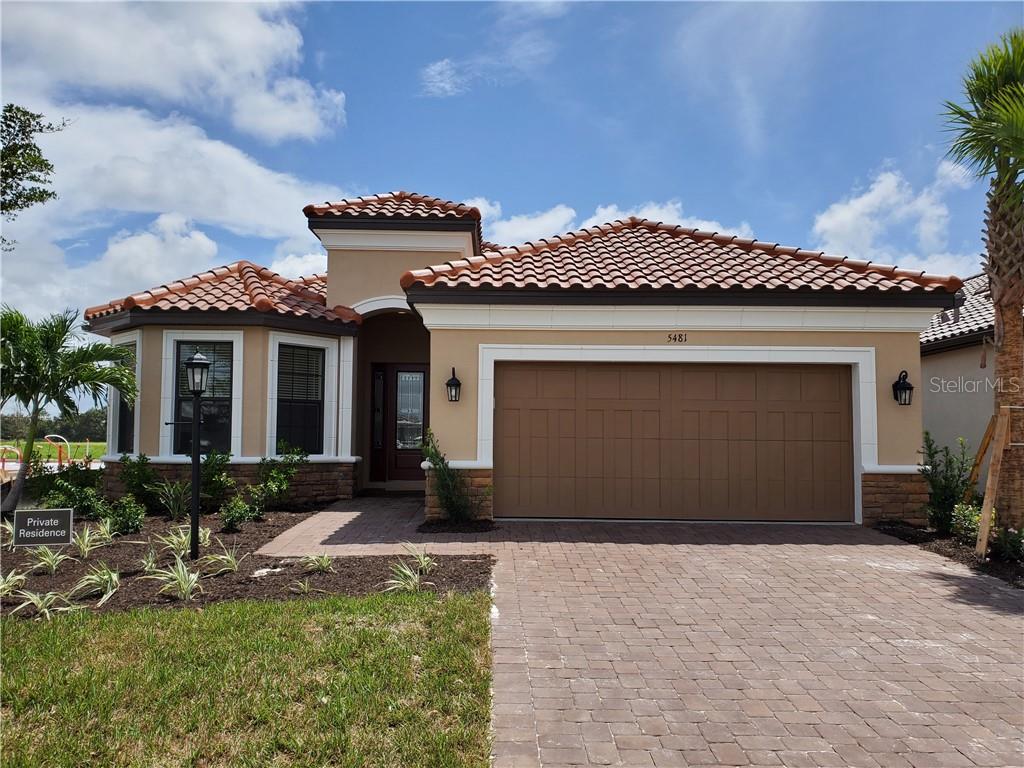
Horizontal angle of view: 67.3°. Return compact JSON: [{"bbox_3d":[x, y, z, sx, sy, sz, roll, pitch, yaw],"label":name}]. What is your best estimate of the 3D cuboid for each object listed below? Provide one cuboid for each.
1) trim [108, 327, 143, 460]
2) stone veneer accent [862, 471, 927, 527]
[{"bbox_3d":[-6.172,0.169,12.251,1.250,1.920,0.150,-3,-5,44],"label":"trim"},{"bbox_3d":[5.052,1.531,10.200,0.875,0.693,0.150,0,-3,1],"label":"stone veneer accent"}]

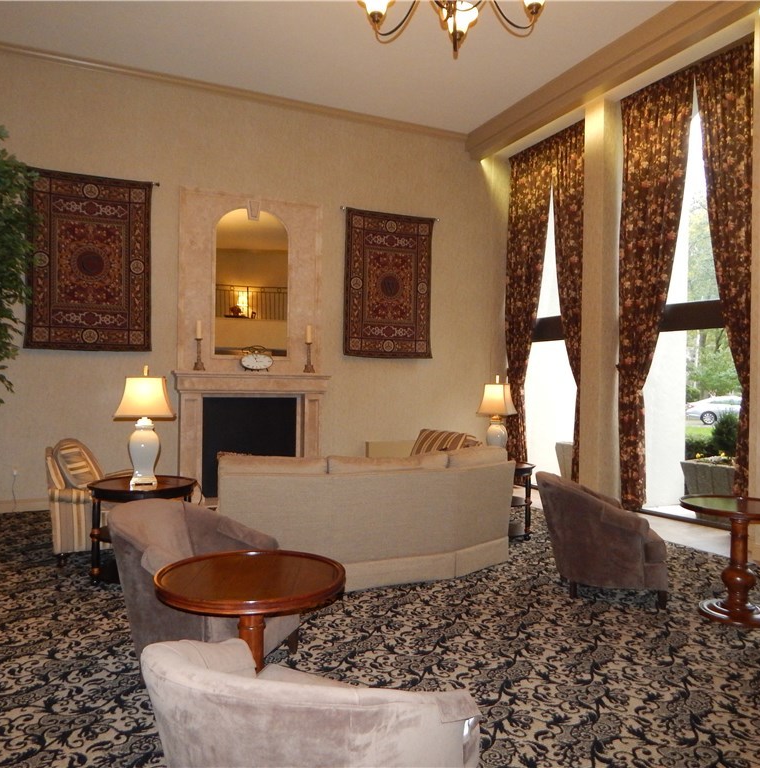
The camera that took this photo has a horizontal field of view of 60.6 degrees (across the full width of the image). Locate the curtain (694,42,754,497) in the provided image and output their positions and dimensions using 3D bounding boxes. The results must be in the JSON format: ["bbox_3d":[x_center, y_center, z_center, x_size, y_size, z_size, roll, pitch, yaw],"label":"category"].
[{"bbox_3d":[3.479,-0.930,6.518,0.200,4.785,0.710,1,0,-26],"label":"curtain"}]

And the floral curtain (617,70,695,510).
[{"bbox_3d":[3.117,-0.944,7.299,0.200,4.785,1.037,1,0,-26],"label":"floral curtain"}]

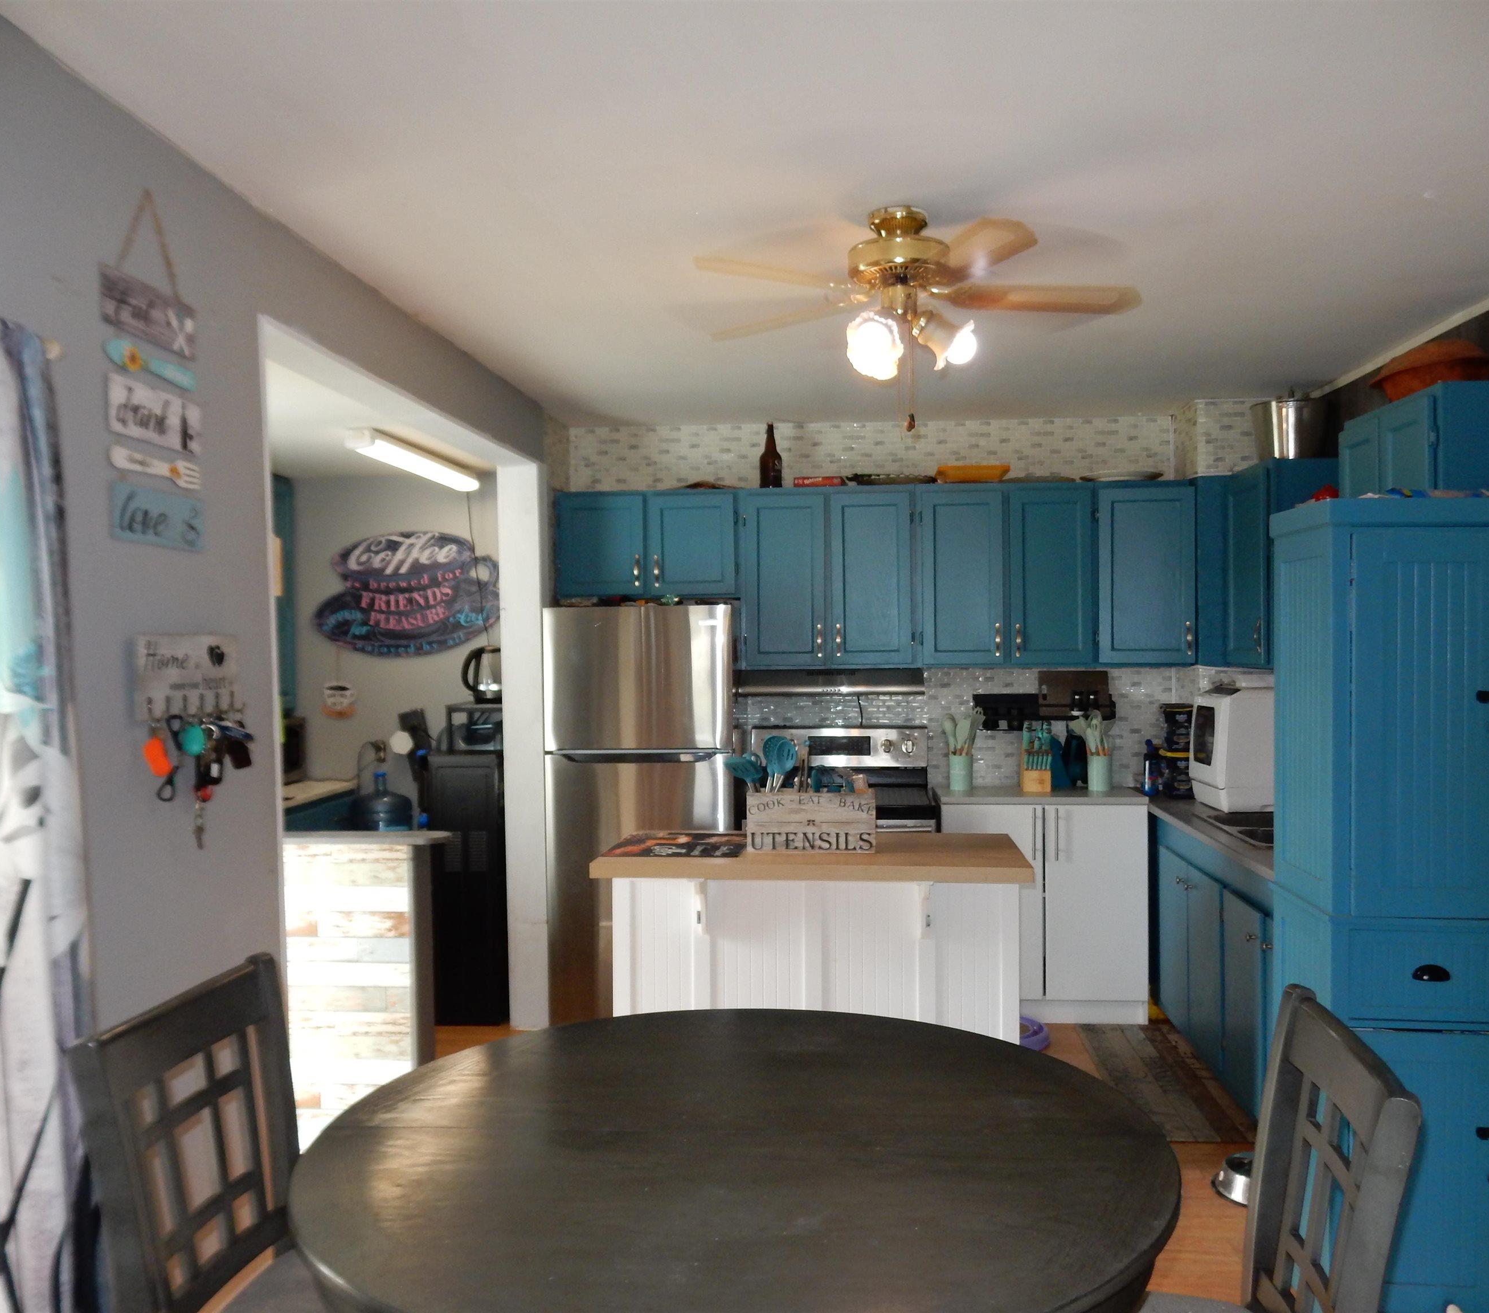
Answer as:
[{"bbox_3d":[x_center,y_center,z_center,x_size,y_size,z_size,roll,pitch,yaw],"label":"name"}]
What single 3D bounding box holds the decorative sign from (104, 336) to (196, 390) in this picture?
[{"bbox_3d":[-1.041,-0.512,2.222,0.013,0.046,0.297,0,1,4],"label":"decorative sign"}]

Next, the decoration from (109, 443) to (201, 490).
[{"bbox_3d":[-1.042,-0.338,2.237,0.017,0.050,0.283,0,1,5],"label":"decoration"}]

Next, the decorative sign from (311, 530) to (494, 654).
[{"bbox_3d":[-1.561,-0.292,5.817,0.911,0.580,0.025,0,1,5],"label":"decorative sign"}]

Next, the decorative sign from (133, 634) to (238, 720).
[{"bbox_3d":[-1.020,0.034,2.334,0.035,0.150,0.340,0,1,5],"label":"decorative sign"}]

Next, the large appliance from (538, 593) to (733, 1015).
[{"bbox_3d":[-0.389,0.621,5.353,0.765,1.670,0.730,0,1,5],"label":"large appliance"}]

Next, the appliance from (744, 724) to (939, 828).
[{"bbox_3d":[0.401,0.878,5.273,0.764,1.143,0.690,0,1,5],"label":"appliance"}]

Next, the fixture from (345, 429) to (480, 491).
[{"bbox_3d":[-1.237,-0.751,4.873,0.120,0.082,1.220,0,1,5],"label":"fixture"}]

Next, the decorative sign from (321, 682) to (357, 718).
[{"bbox_3d":[-1.882,0.200,5.859,0.178,0.178,0.025,0,1,5],"label":"decorative sign"}]

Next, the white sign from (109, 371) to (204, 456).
[{"bbox_3d":[-1.042,-0.423,2.240,0.017,0.098,0.284,0,1,5],"label":"white sign"}]

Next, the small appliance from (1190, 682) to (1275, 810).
[{"bbox_3d":[1.924,0.321,4.650,0.440,0.445,0.425,0,1,5],"label":"small appliance"}]

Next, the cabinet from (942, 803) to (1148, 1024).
[{"bbox_3d":[1.195,0.998,5.223,0.795,0.857,0.570,0,1,4],"label":"cabinet"}]

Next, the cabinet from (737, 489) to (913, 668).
[{"bbox_3d":[0.345,-0.328,5.393,0.735,0.750,0.300,0,1,4],"label":"cabinet"}]

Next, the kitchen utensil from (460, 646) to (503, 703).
[{"bbox_3d":[-1.039,0.072,5.149,0.238,0.240,0.160,0,1,4],"label":"kitchen utensil"}]

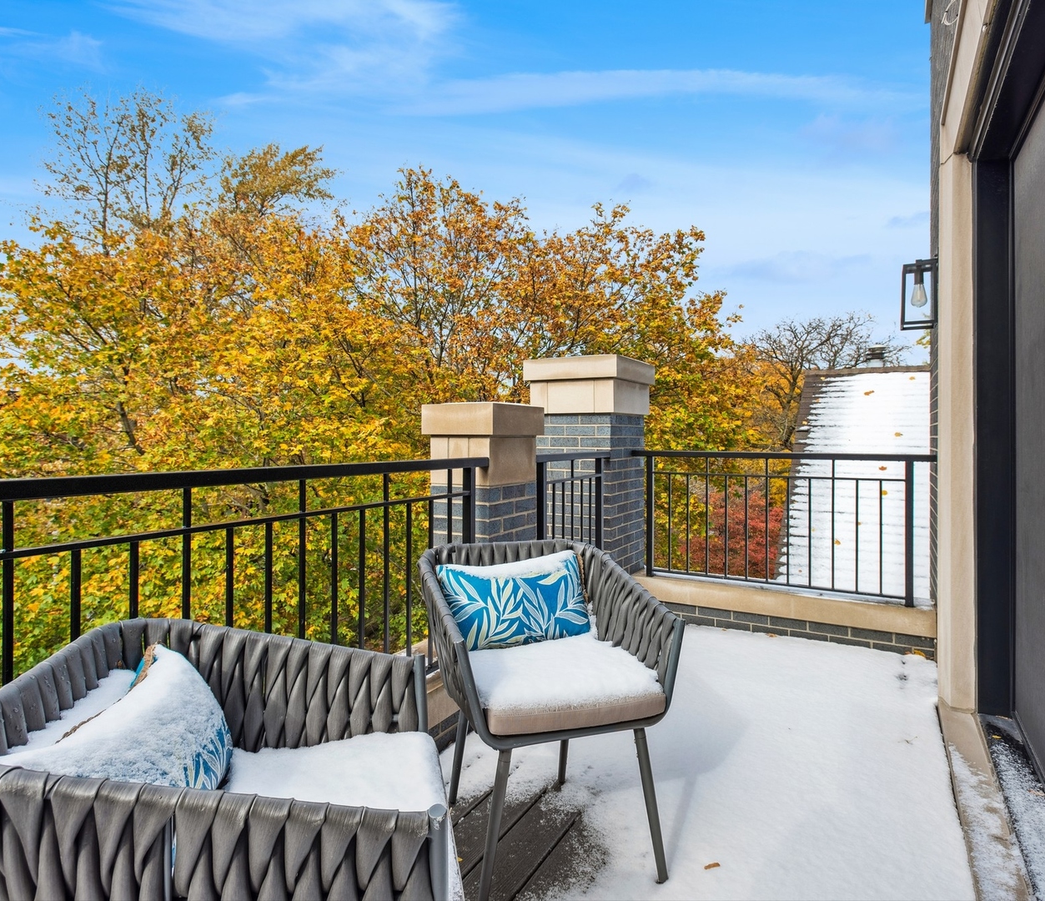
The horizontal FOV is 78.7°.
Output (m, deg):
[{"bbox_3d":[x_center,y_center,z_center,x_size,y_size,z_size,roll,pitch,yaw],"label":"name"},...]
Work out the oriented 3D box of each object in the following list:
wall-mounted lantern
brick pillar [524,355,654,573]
[{"bbox_3d":[1.945,-0.766,3.126,0.148,0.312,0.185,0,1,30],"label":"wall-mounted lantern"},{"bbox_3d":[0.449,0.145,4.126,0.616,1.400,0.683,0,1,30],"label":"brick pillar"}]

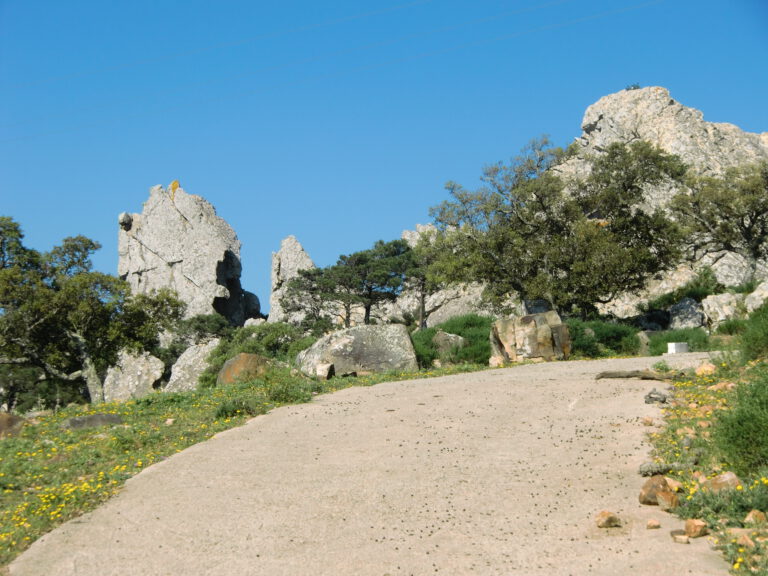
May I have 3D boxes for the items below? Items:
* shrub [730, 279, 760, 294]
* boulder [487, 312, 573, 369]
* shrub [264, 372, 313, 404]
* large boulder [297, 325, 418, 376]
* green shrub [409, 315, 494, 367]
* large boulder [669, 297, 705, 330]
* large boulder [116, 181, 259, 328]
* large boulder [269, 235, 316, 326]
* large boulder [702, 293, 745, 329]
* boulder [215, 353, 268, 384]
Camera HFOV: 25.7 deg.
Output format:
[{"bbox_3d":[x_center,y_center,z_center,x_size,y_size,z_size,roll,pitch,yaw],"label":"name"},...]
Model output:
[{"bbox_3d":[8.790,-0.036,41.000,0.729,0.389,0.584,0,-3,0],"label":"shrub"},{"bbox_3d":[2.287,0.794,26.500,1.289,0.880,0.902,0,-3,0],"label":"boulder"},{"bbox_3d":[-1.145,1.192,20.000,0.593,0.380,0.474,0,-3,0],"label":"shrub"},{"bbox_3d":[-0.393,0.941,25.000,1.809,0.801,1.266,0,-3,0],"label":"large boulder"},{"bbox_3d":[1.121,0.872,28.000,1.362,0.863,1.021,0,-3,0],"label":"green shrub"},{"bbox_3d":[6.638,0.560,37.000,0.790,0.746,0.632,0,-3,0],"label":"large boulder"},{"bbox_3d":[-7.304,-1.214,63.000,5.231,5.305,3.661,0,-3,0],"label":"large boulder"},{"bbox_3d":[-3.636,-0.338,67.000,1.907,3.576,1.717,0,-3,0],"label":"large boulder"},{"bbox_3d":[7.651,0.507,38.000,0.947,0.811,0.757,0,-3,0],"label":"large boulder"},{"bbox_3d":[-2.098,1.208,25.000,0.771,0.504,0.617,0,-3,0],"label":"boulder"}]

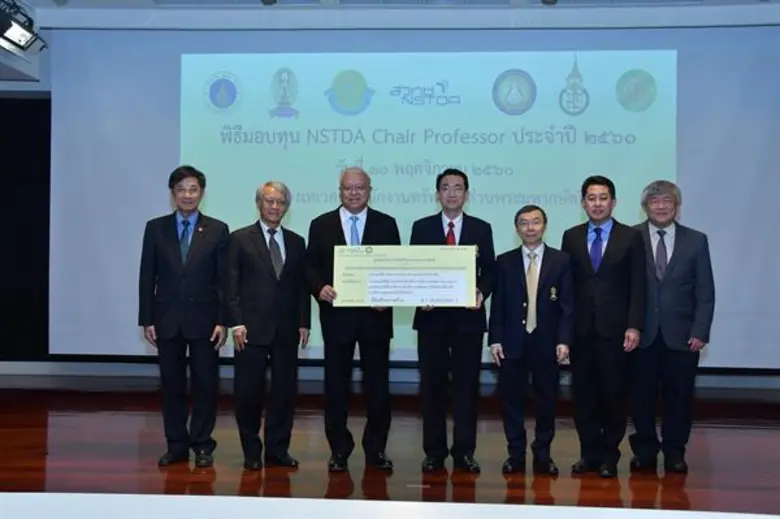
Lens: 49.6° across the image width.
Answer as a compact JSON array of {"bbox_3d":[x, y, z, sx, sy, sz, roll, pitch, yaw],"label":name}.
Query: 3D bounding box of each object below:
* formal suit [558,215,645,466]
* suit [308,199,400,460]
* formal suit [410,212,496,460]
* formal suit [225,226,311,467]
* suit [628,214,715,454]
[{"bbox_3d":[1.213,0.468,4.820,0.480,1.410,0.300,1,0,21],"label":"formal suit"},{"bbox_3d":[-0.216,0.420,4.860,0.540,1.450,0.370,1,0,-2],"label":"suit"},{"bbox_3d":[0.364,0.441,4.840,0.500,1.430,0.360,1,0,5],"label":"formal suit"},{"bbox_3d":[-0.702,0.474,4.880,0.480,1.400,0.300,1,0,-16],"label":"formal suit"},{"bbox_3d":[1.607,0.470,4.900,0.530,1.390,0.300,1,0,19],"label":"suit"}]

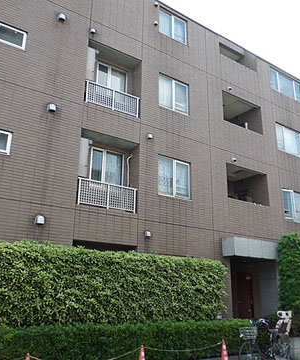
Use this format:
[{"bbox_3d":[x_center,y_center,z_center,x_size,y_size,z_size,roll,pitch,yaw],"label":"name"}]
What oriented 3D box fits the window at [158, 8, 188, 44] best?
[{"bbox_3d":[0.787,-5.270,12.424,1.227,1.093,0.120,13,-21,-32],"label":"window"}]

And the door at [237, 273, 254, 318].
[{"bbox_3d":[3.453,4.364,12.867,0.804,1.984,0.066,13,-21,-32],"label":"door"}]

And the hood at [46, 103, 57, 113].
[{"bbox_3d":[-2.464,-1.788,9.056,0.180,0.180,0.150,13,-21,-32],"label":"hood"}]

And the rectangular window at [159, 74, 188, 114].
[{"bbox_3d":[0.764,-2.724,11.624,1.235,1.194,0.120,13,-21,-32],"label":"rectangular window"}]

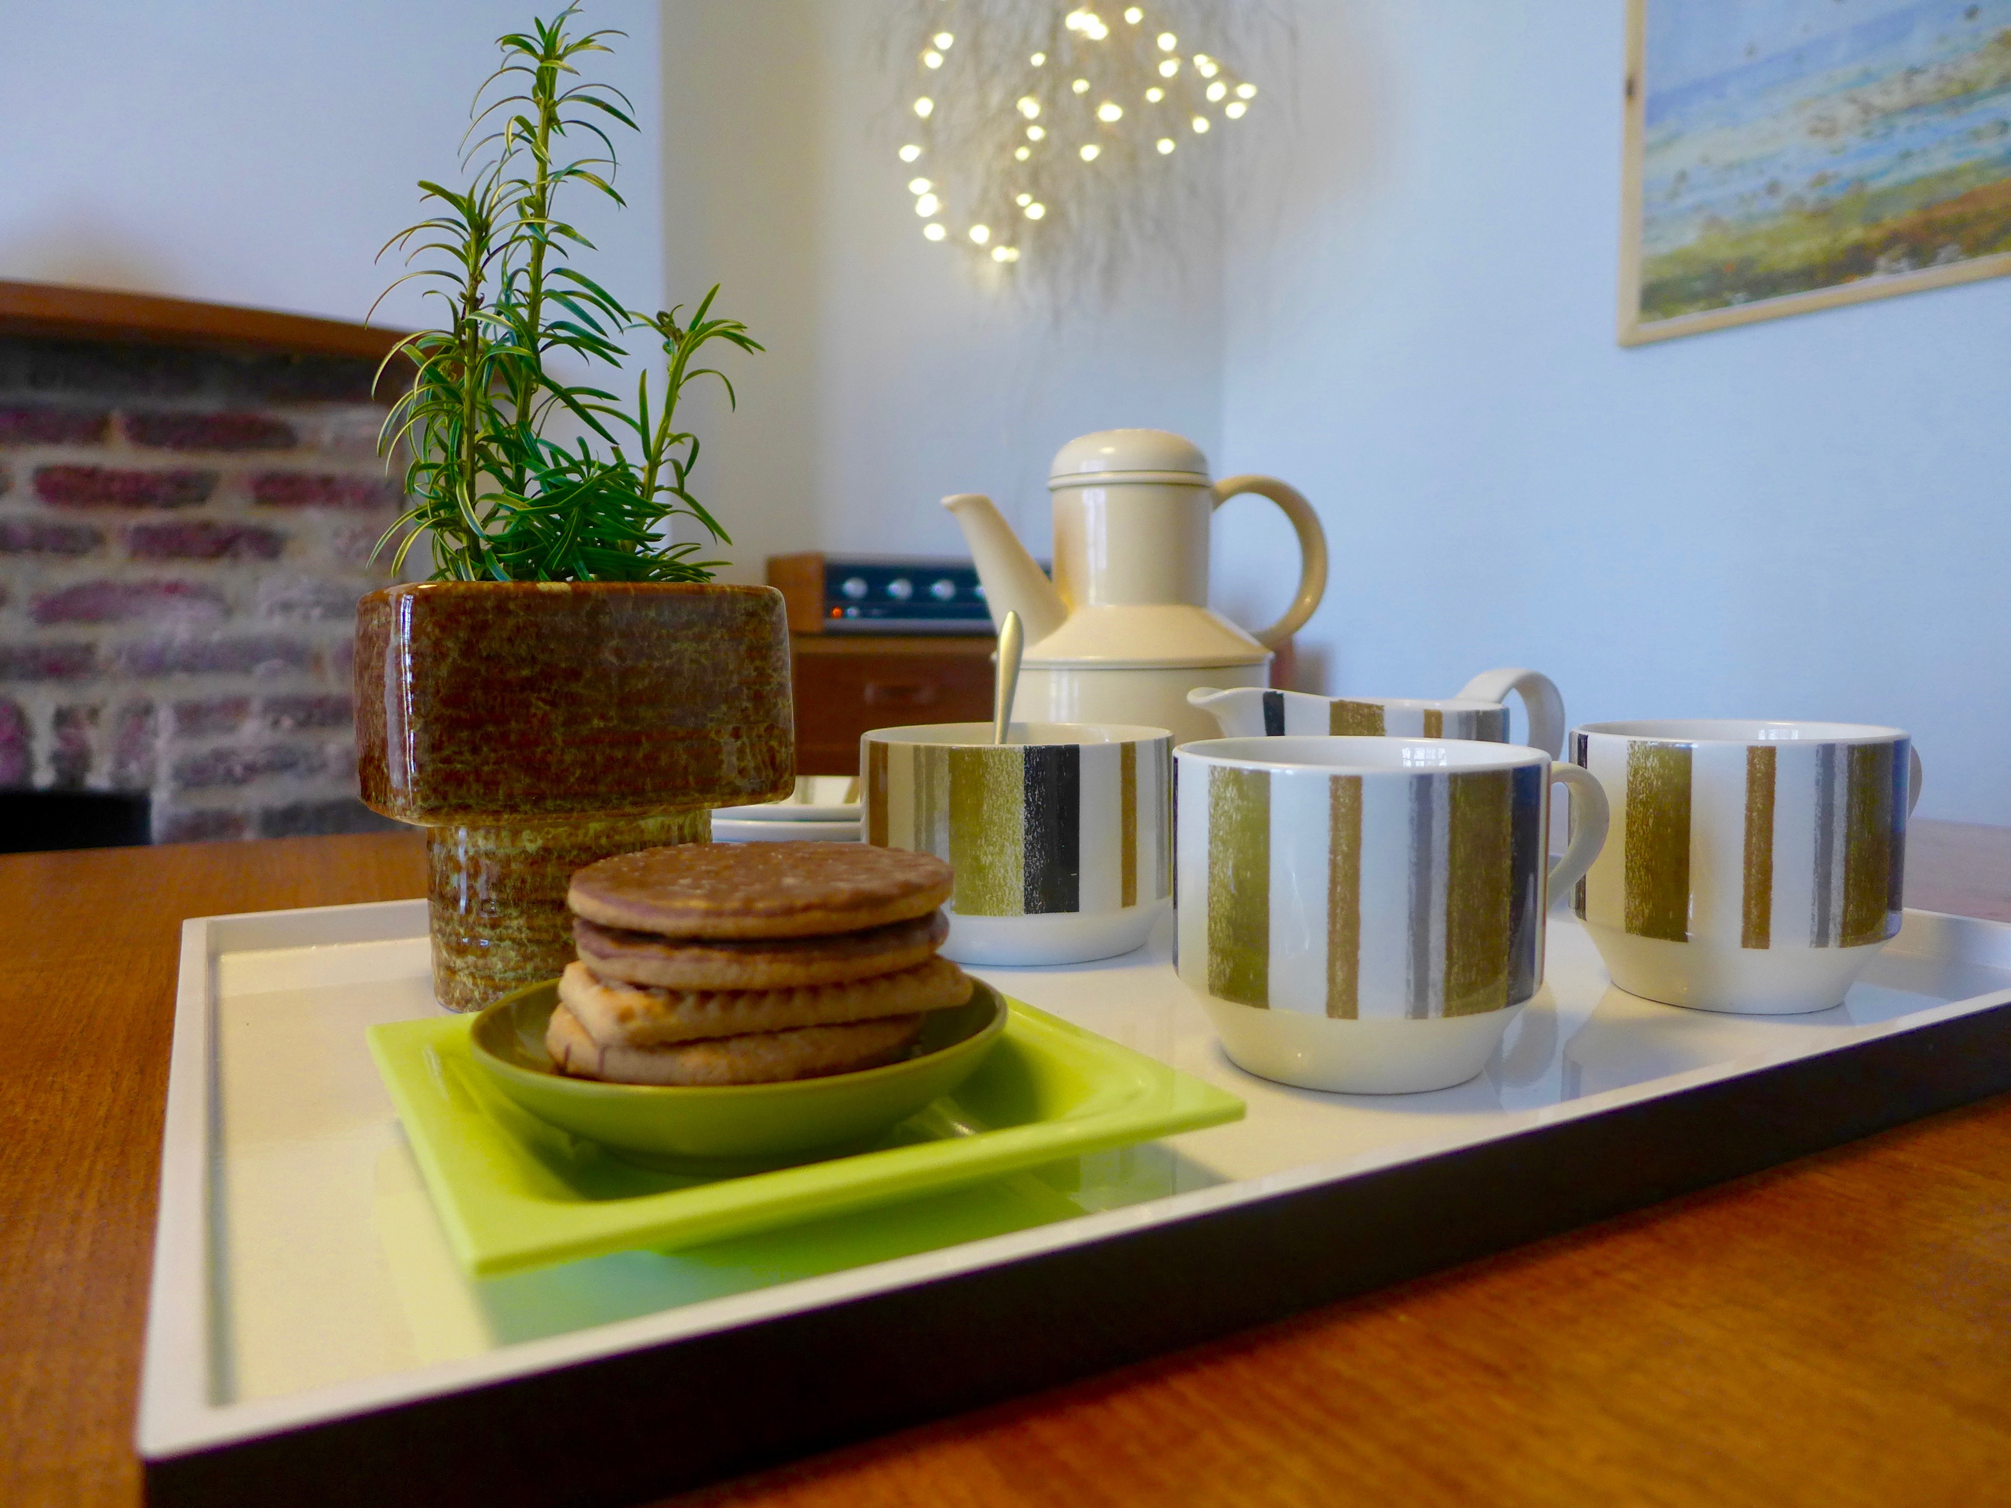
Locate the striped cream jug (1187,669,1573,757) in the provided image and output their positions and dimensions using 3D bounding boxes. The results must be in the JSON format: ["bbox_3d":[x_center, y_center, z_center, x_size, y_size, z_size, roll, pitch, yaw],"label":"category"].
[{"bbox_3d":[0.132,0.014,0.478,0.149,0.085,0.098,-1,5,-18],"label":"striped cream jug"}]

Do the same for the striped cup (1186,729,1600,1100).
[{"bbox_3d":[0.092,0.034,0.326,0.108,0.071,0.083,-1,5,-18],"label":"striped cup"}]

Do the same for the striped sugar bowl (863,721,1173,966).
[{"bbox_3d":[0.003,0.026,0.447,0.098,0.065,0.098,0,5,0],"label":"striped sugar bowl"}]

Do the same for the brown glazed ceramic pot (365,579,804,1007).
[{"bbox_3d":[-0.118,0.009,0.381,0.100,0.108,0.077,-3,6,-33],"label":"brown glazed ceramic pot"}]

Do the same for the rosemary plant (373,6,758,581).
[{"bbox_3d":[-0.119,-0.116,0.369,0.099,0.159,0.081,-3,6,-33],"label":"rosemary plant"}]

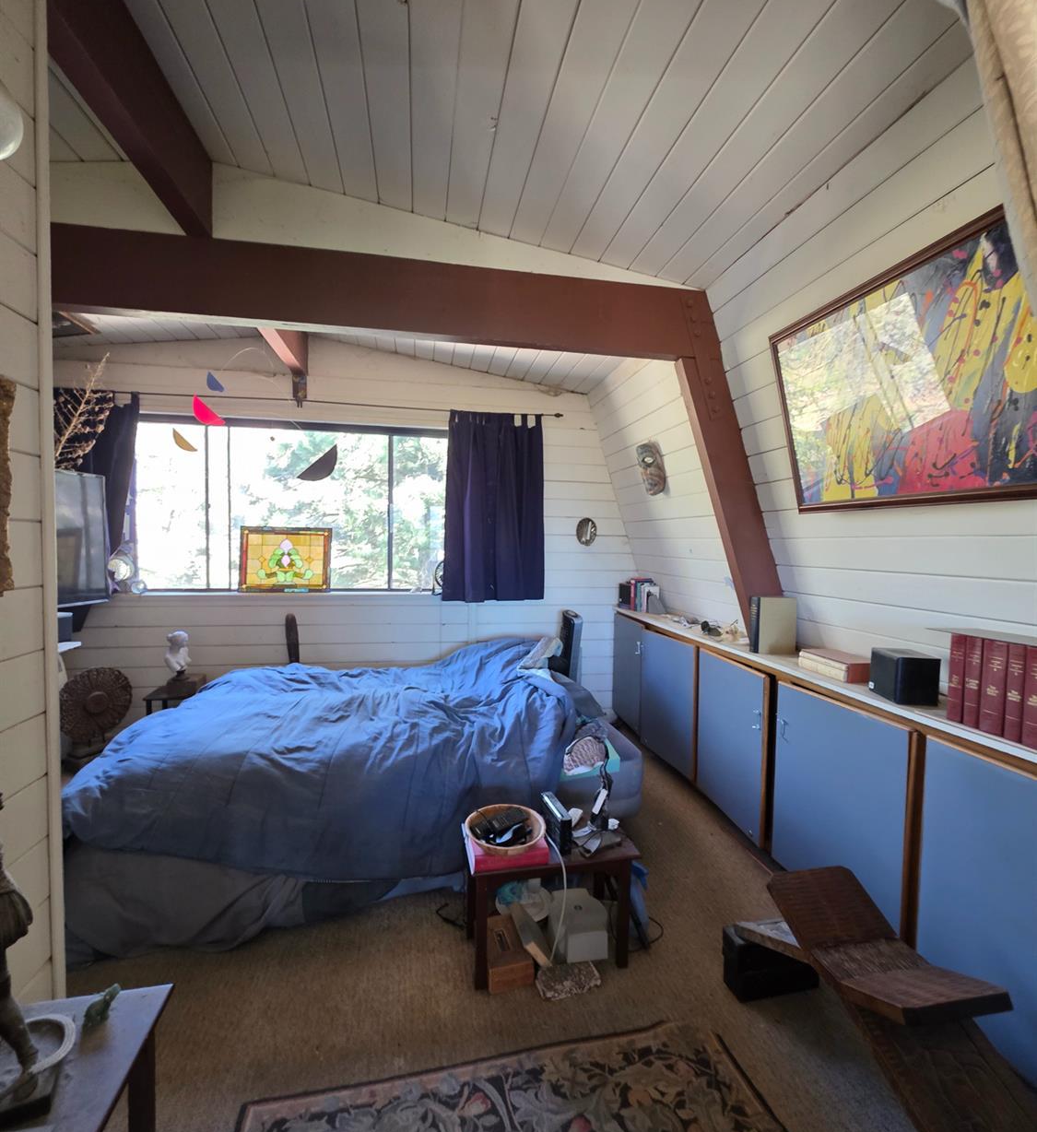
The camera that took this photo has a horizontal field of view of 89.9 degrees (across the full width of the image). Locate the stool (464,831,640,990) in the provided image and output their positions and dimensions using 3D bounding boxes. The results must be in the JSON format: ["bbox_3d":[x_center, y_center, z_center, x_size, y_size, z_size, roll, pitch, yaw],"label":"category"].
[{"bbox_3d":[0.095,1.030,1.618,0.504,0.343,0.241,0,3,-11],"label":"stool"}]

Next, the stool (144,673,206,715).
[{"bbox_3d":[-1.874,0.914,3.009,0.406,0.394,0.318,0,3,-11],"label":"stool"}]

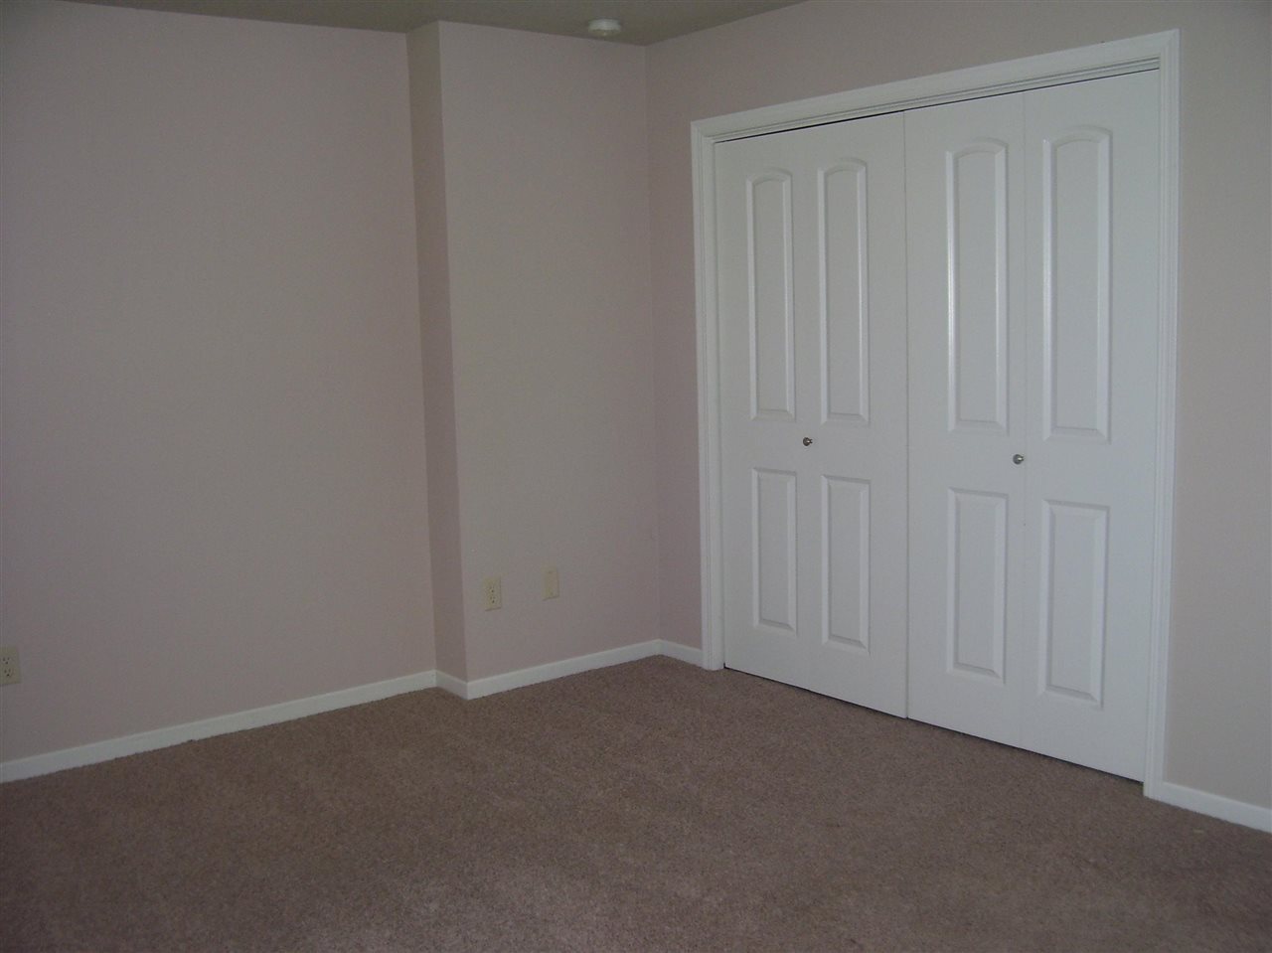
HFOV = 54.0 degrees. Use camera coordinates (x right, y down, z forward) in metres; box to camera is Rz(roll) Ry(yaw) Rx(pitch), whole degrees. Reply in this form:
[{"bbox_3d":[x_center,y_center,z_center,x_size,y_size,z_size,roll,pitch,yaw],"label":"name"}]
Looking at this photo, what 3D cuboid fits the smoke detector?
[{"bbox_3d":[-0.111,-1.596,4.423,0.130,0.050,0.130,-2,7,0],"label":"smoke detector"}]

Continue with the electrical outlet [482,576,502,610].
[{"bbox_3d":[-0.524,0.428,4.571,0.074,0.119,0.020,-7,9,-39],"label":"electrical outlet"}]

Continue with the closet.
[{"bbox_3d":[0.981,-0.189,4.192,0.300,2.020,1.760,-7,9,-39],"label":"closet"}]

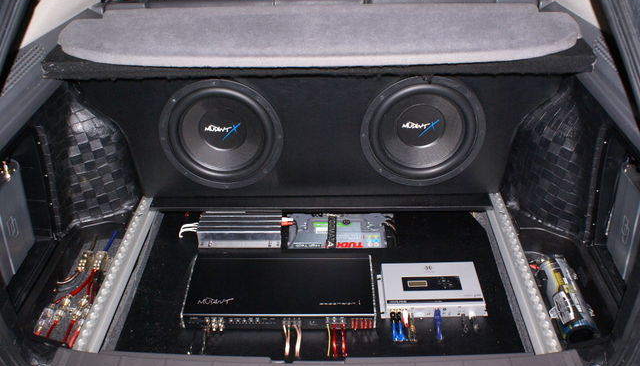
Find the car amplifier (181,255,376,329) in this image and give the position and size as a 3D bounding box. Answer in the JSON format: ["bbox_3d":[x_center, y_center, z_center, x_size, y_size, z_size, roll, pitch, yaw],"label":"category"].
[{"bbox_3d":[-0.088,0.248,1.231,0.421,0.043,0.181,0,35,2],"label":"car amplifier"}]

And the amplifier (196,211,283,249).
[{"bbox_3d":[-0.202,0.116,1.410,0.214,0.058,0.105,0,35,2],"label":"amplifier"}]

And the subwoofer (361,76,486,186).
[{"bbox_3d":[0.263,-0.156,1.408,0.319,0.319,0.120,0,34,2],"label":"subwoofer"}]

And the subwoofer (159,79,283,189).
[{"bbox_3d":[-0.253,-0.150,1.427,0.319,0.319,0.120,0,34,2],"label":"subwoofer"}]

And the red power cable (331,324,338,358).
[{"bbox_3d":[0.031,0.333,1.130,0.013,0.021,0.081,0,35,2],"label":"red power cable"}]

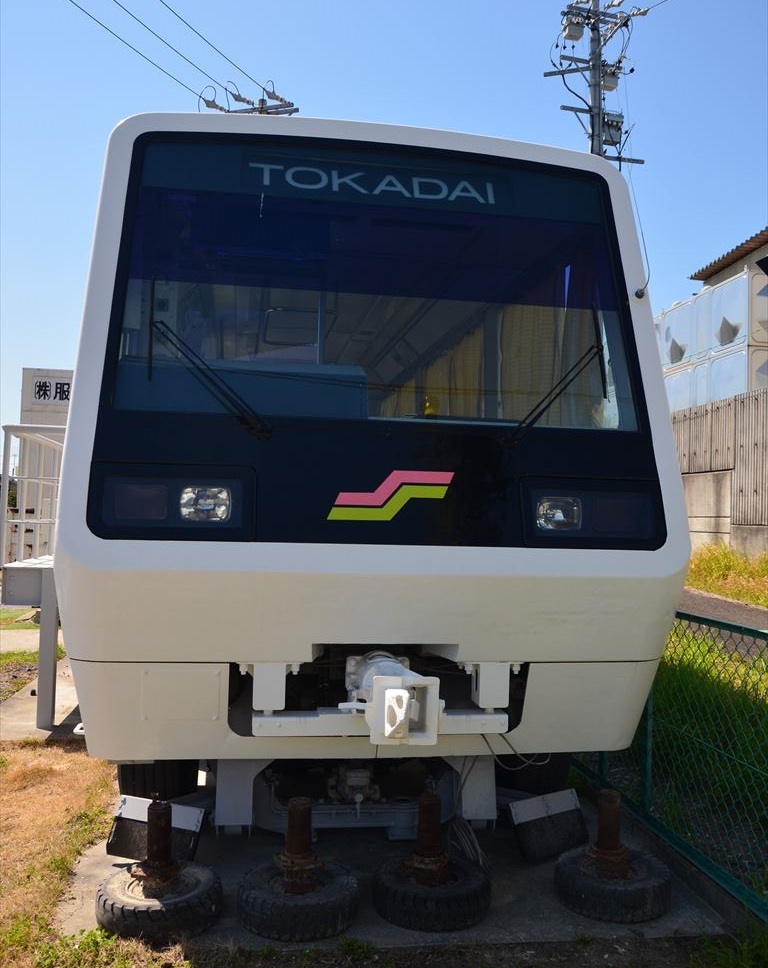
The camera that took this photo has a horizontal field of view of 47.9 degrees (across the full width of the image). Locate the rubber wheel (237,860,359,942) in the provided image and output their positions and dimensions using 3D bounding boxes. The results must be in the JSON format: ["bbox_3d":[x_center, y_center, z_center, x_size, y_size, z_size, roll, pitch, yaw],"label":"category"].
[{"bbox_3d":[-0.337,1.625,3.387,0.470,0.132,0.470,1,-2,0],"label":"rubber wheel"}]

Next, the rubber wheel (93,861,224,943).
[{"bbox_3d":[-0.866,1.617,3.350,0.470,0.132,0.470,1,-2,0],"label":"rubber wheel"}]

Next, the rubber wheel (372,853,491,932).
[{"bbox_3d":[0.191,1.635,3.480,0.470,0.132,0.470,1,-2,0],"label":"rubber wheel"}]

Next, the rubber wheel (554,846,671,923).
[{"bbox_3d":[0.942,1.647,3.578,0.470,0.132,0.470,1,-2,0],"label":"rubber wheel"}]

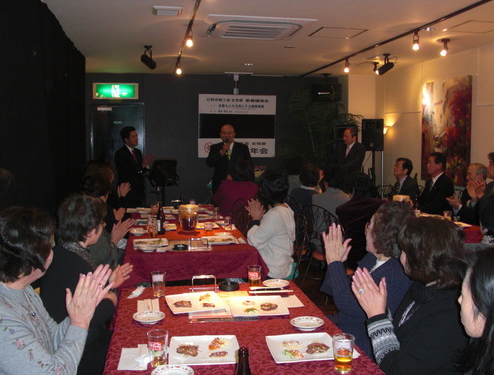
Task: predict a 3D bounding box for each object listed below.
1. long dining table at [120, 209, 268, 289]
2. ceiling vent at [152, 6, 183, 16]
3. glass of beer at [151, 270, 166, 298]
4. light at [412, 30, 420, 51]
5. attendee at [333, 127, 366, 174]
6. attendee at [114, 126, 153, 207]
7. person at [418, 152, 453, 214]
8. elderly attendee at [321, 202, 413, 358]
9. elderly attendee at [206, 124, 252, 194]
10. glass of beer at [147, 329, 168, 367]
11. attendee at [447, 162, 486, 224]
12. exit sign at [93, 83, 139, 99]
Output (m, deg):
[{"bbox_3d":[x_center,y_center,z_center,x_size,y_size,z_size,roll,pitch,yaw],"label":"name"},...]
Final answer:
[{"bbox_3d":[-0.639,0.703,5.068,1.050,0.720,2.400,-1,6,-10],"label":"long dining table"},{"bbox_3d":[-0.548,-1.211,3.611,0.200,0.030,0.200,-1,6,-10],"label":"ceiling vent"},{"bbox_3d":[-0.460,0.509,2.709,0.073,0.119,0.073,0,5,0],"label":"glass of beer"},{"bbox_3d":[1.608,-1.390,4.940,0.060,0.180,0.065,-1,5,-10],"label":"light"},{"bbox_3d":[1.375,0.028,7.087,0.330,1.666,0.460,-5,8,-41],"label":"attendee"},{"bbox_3d":[-1.405,0.073,6.513,0.420,1.663,0.480,5,7,36],"label":"attendee"},{"bbox_3d":[1.877,0.333,5.586,0.720,1.370,0.460,-1,5,-13],"label":"person"},{"bbox_3d":[0.602,0.699,2.572,0.640,1.262,0.490,1,6,5],"label":"elderly attendee"},{"bbox_3d":[-0.227,0.078,6.388,0.550,1.693,0.400,0,6,-5],"label":"elderly attendee"},{"bbox_3d":[-0.323,0.585,1.895,0.073,0.116,0.073,0,5,0],"label":"glass of beer"},{"bbox_3d":[2.067,0.404,5.140,0.720,1.310,0.470,-1,5,-13],"label":"attendee"},{"bbox_3d":[-1.811,-1.329,7.200,0.620,0.210,0.080,-1,6,-10],"label":"exit sign"}]

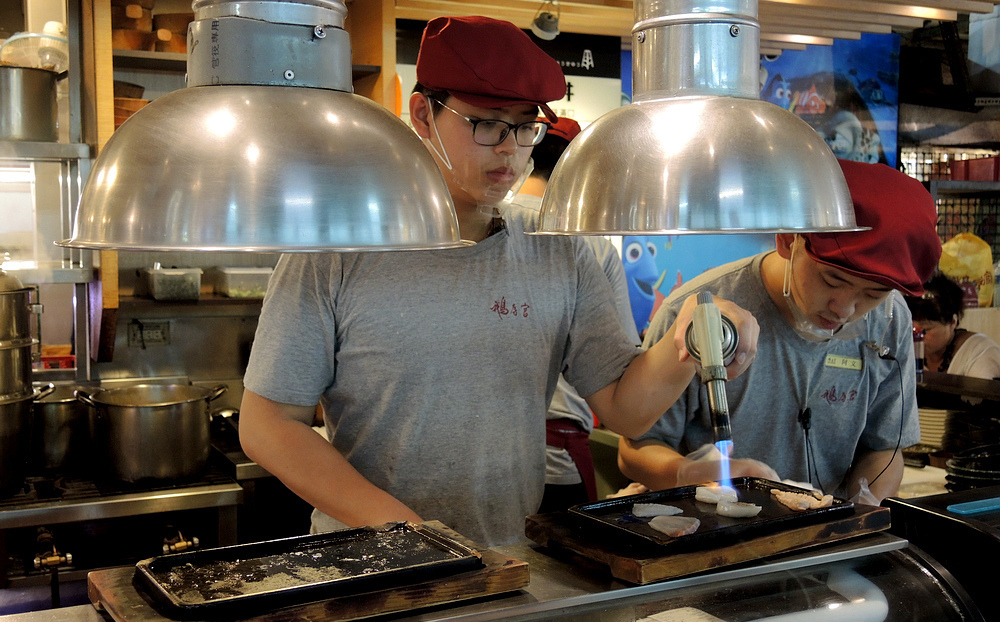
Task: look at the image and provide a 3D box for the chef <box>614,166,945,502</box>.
[{"bbox_3d":[0.475,0.527,1.900,0.580,1.560,0.550,-2,4,-25],"label":"chef"}]

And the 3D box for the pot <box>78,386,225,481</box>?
[{"bbox_3d":[-0.879,0.301,2.785,0.378,0.192,0.300,-2,4,-24],"label":"pot"}]

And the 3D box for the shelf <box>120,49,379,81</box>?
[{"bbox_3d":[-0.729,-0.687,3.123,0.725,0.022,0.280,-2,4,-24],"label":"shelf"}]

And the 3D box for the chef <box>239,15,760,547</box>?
[{"bbox_3d":[-0.020,0.444,1.574,0.620,1.750,0.520,-2,4,-25],"label":"chef"}]

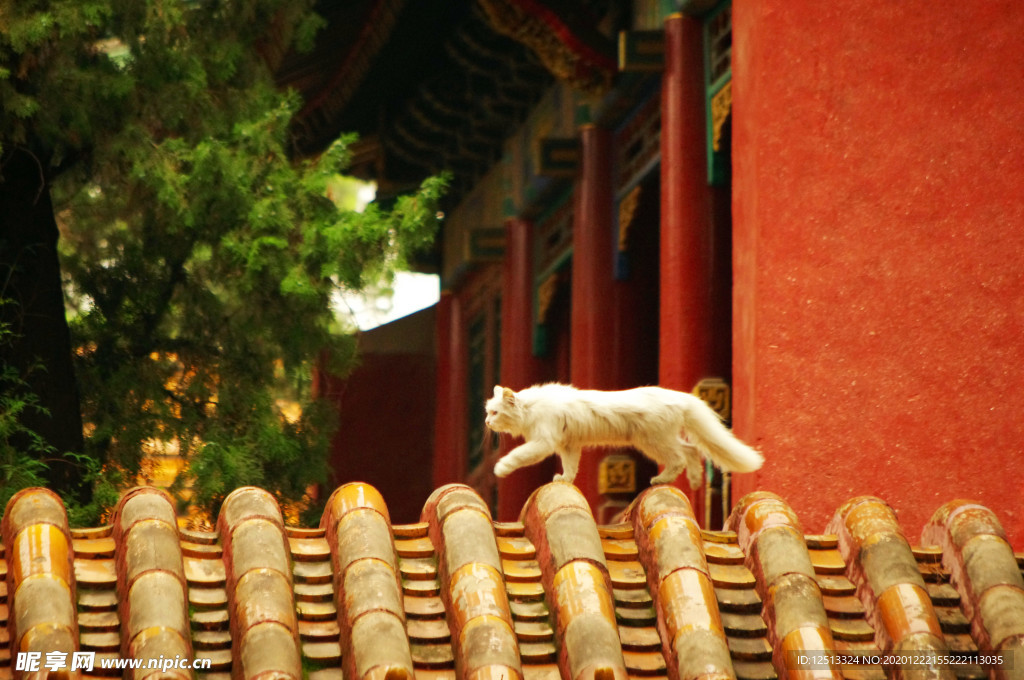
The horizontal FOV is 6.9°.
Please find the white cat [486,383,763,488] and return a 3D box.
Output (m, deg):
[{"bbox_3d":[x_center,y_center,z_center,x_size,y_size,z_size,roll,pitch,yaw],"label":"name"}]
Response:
[{"bbox_3d":[0.273,0.232,20.700,0.655,0.255,0.160,1,-6,-9],"label":"white cat"}]

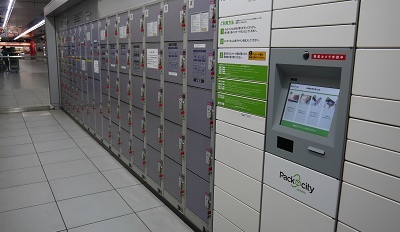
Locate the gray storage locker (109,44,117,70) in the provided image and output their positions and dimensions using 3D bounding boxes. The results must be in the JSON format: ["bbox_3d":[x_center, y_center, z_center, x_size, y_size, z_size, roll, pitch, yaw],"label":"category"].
[{"bbox_3d":[-1.117,-0.757,4.198,0.030,0.339,0.350,-5,13,-31],"label":"gray storage locker"}]

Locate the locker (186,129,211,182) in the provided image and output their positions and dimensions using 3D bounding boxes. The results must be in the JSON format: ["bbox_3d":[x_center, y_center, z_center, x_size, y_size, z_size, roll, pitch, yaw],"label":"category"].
[{"bbox_3d":[-0.006,0.300,2.546,0.030,0.348,0.366,-6,13,-31],"label":"locker"}]

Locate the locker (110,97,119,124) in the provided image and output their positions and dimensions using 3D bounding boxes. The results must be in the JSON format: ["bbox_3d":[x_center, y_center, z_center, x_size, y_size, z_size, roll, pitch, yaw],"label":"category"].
[{"bbox_3d":[-1.133,-0.073,4.331,0.030,0.340,0.350,-5,13,-31],"label":"locker"}]

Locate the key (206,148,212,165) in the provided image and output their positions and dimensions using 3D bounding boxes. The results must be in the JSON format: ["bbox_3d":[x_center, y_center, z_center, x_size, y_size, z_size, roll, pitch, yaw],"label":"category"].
[{"bbox_3d":[0.066,0.293,2.372,0.025,0.110,0.050,-5,13,-31],"label":"key"}]

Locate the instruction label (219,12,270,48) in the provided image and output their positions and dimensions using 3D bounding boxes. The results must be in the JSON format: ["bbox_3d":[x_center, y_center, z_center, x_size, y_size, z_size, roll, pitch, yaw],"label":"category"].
[{"bbox_3d":[0.253,-0.503,1.938,0.013,0.192,0.488,-6,13,-31],"label":"instruction label"}]

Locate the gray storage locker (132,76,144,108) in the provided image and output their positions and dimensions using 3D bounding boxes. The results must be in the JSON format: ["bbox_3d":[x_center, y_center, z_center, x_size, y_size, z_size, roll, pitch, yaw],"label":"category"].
[{"bbox_3d":[-0.700,-0.270,3.608,0.030,0.349,0.355,-6,13,-31],"label":"gray storage locker"}]

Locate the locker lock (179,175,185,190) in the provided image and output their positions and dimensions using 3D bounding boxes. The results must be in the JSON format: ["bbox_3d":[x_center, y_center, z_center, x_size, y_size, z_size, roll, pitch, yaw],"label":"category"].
[{"bbox_3d":[-0.161,0.589,2.820,0.040,0.175,0.060,-6,13,-31],"label":"locker lock"}]

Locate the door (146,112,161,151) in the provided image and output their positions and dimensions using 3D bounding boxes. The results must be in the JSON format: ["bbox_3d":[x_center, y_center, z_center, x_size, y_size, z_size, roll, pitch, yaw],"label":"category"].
[{"bbox_3d":[-0.462,0.158,3.304,0.030,0.343,0.369,-6,13,-31],"label":"door"}]

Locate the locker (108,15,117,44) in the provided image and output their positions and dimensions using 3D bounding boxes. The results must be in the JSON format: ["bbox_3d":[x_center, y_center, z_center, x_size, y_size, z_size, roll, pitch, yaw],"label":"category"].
[{"bbox_3d":[-1.136,-1.113,4.191,0.030,0.345,0.352,-6,13,-31],"label":"locker"}]

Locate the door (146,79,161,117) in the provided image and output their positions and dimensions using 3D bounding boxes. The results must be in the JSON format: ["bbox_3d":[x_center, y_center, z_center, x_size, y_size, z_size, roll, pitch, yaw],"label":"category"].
[{"bbox_3d":[-0.453,-0.191,3.200,0.030,0.344,0.351,-6,13,-31],"label":"door"}]

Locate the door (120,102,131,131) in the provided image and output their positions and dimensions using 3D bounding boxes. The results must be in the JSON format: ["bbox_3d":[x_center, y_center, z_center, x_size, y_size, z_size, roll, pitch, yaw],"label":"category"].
[{"bbox_3d":[-0.938,0.002,4.092,0.040,0.352,0.365,-5,13,-31],"label":"door"}]

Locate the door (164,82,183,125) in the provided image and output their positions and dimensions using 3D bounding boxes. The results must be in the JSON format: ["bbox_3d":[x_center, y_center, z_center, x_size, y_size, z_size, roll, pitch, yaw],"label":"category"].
[{"bbox_3d":[-0.227,-0.119,2.822,0.030,0.342,0.356,-5,13,-31],"label":"door"}]

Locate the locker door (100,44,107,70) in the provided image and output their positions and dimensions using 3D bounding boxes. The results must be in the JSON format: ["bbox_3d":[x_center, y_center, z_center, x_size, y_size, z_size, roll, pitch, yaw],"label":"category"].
[{"bbox_3d":[-1.332,-0.827,4.523,0.030,0.339,0.352,-5,13,-31],"label":"locker door"}]

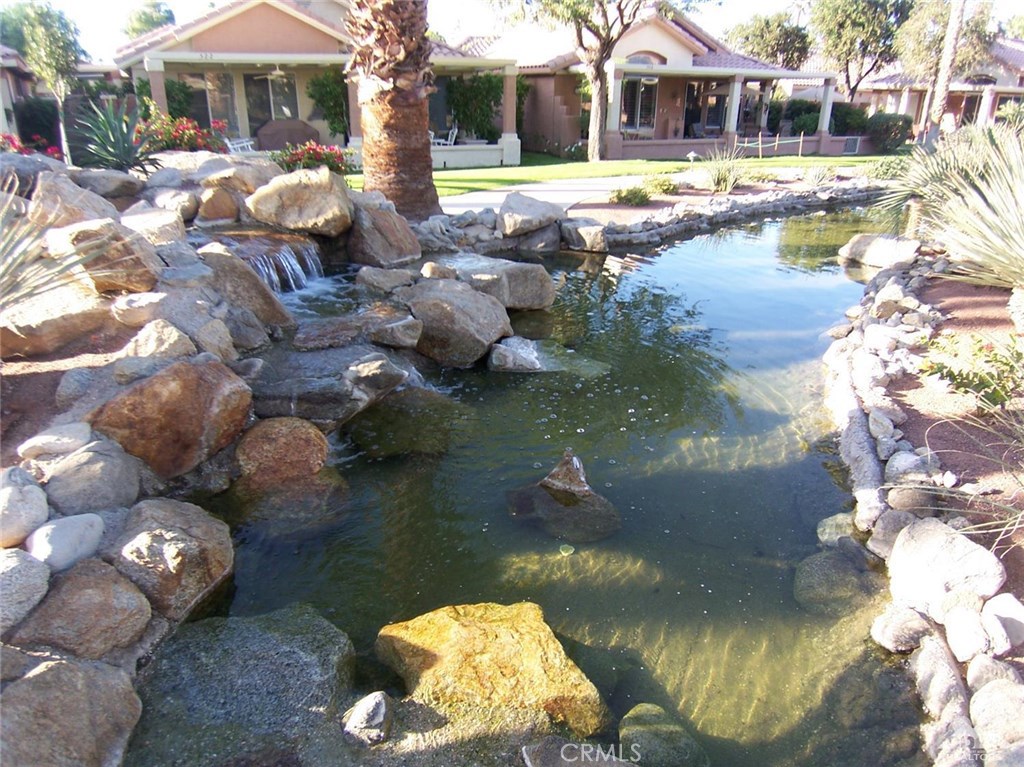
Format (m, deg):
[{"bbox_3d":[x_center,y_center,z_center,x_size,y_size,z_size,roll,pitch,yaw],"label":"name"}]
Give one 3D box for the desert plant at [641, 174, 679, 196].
[{"bbox_3d":[2.837,-3.786,13.000,0.668,0.390,0.650,5,21,11],"label":"desert plant"}]

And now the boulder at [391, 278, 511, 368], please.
[{"bbox_3d":[-0.439,-0.458,5.150,0.880,0.639,0.650,-1,21,-5],"label":"boulder"}]

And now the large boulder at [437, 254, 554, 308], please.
[{"bbox_3d":[-0.141,-1.062,7.091,1.100,0.500,0.800,-5,22,-14],"label":"large boulder"}]

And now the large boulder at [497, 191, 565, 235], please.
[{"bbox_3d":[0.264,-2.299,9.250,0.893,0.566,0.600,1,21,1],"label":"large boulder"}]

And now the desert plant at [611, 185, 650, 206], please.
[{"bbox_3d":[2.037,-3.235,11.700,0.675,0.347,0.650,4,21,9],"label":"desert plant"}]

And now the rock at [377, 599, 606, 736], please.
[{"bbox_3d":[-0.060,0.937,2.331,0.700,0.290,0.460,7,22,19],"label":"rock"}]

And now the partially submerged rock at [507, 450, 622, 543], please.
[{"bbox_3d":[0.265,0.559,3.428,0.540,0.360,0.420,-4,21,-9],"label":"partially submerged rock"}]

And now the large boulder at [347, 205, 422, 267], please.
[{"bbox_3d":[-1.339,-1.581,7.200,0.840,0.600,0.680,-4,21,-9],"label":"large boulder"}]

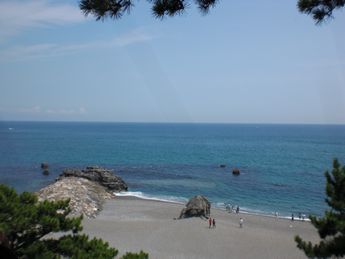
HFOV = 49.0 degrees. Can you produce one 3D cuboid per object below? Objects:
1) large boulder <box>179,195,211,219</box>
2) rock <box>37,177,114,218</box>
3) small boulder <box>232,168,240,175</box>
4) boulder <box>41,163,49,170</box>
[{"bbox_3d":[4.432,15.283,75.300,6.000,4.100,5.000,0,1,0],"label":"large boulder"},{"bbox_3d":[-22.761,14.632,88.000,16.500,6.800,20.000,0,1,-8],"label":"rock"},{"bbox_3d":[24.830,16.411,147.000,2.900,2.200,2.700,0,1,0],"label":"small boulder"},{"bbox_3d":[-53.250,15.512,158.000,3.000,2.600,2.800,0,1,0],"label":"boulder"}]

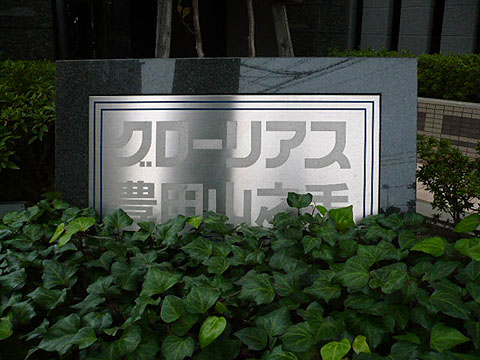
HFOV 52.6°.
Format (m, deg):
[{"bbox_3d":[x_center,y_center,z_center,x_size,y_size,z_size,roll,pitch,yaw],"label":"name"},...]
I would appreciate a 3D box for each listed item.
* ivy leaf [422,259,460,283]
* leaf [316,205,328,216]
[{"bbox_3d":[0.599,0.273,1.450,0.112,0.025,0.065,-12,46,-11],"label":"ivy leaf"},{"bbox_3d":[0.233,0.086,1.368,0.045,0.012,0.040,41,23,0],"label":"leaf"}]

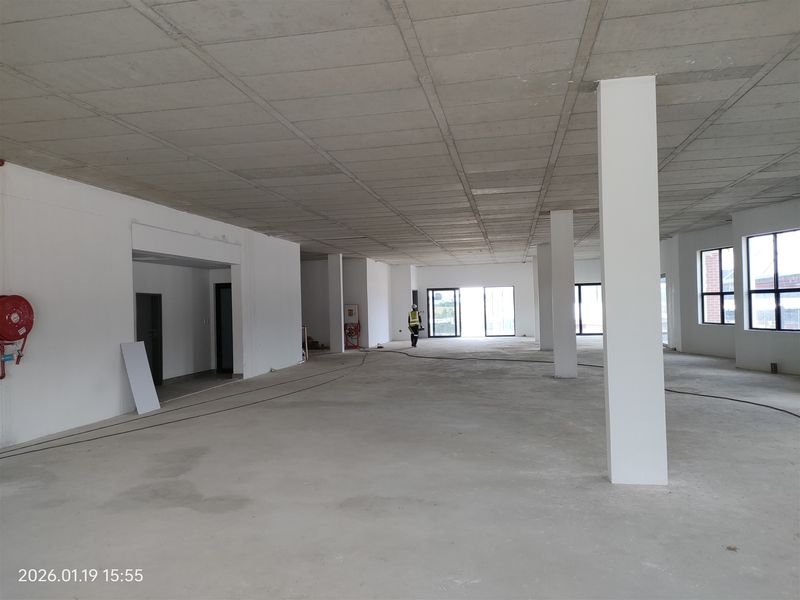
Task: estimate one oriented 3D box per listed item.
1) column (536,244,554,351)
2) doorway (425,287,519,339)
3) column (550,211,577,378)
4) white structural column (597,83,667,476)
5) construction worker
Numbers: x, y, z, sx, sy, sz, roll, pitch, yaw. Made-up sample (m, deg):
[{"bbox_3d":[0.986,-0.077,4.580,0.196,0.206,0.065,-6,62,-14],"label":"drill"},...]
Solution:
[{"bbox_3d":[5.040,-0.075,19.970,0.470,3.635,0.232,-2,-1,11],"label":"column"},{"bbox_3d":[3.567,0.628,28.956,4.300,2.476,0.180,-2,-1,11],"label":"doorway"},{"bbox_3d":[3.593,-0.123,12.658,0.470,3.635,0.232,-2,-1,11],"label":"column"},{"bbox_3d":[2.113,-0.169,5.281,0.470,3.635,0.232,-2,-1,11],"label":"white structural column"},{"bbox_3d":[0.597,1.022,22.975,0.530,1.725,0.380,-1,-1,6],"label":"construction worker"}]

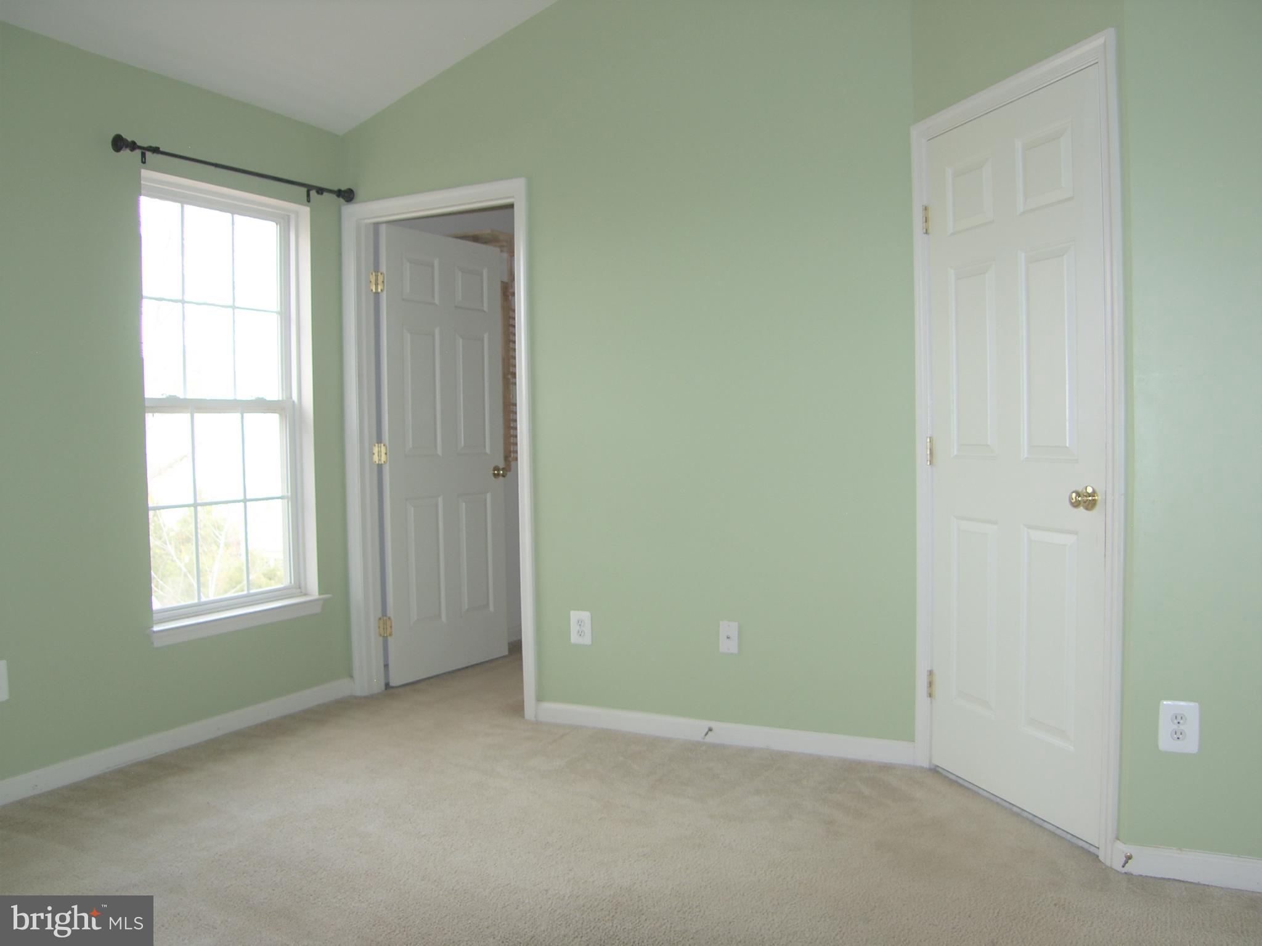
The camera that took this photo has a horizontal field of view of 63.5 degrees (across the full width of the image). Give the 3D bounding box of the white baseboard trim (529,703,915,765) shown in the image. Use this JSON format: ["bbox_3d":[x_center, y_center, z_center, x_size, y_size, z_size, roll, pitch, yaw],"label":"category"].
[{"bbox_3d":[0.281,0.929,3.665,1.465,0.079,0.015,0,2,28],"label":"white baseboard trim"}]

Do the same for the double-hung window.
[{"bbox_3d":[-1.526,-0.239,3.926,0.120,1.690,0.840,0,2,27],"label":"double-hung window"}]

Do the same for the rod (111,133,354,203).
[{"bbox_3d":[-1.462,-1.126,3.876,0.100,0.090,1.180,0,4,27],"label":"rod"}]

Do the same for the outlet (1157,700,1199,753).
[{"bbox_3d":[1.309,0.607,2.437,0.086,0.126,0.010,0,2,28],"label":"outlet"}]

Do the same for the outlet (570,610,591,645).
[{"bbox_3d":[-0.193,0.593,3.901,0.088,0.127,0.010,0,2,28],"label":"outlet"}]

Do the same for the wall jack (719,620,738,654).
[{"bbox_3d":[0.346,0.582,3.616,0.071,0.113,0.009,0,2,28],"label":"wall jack"}]

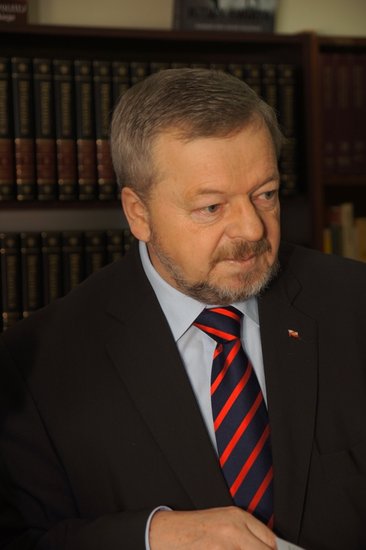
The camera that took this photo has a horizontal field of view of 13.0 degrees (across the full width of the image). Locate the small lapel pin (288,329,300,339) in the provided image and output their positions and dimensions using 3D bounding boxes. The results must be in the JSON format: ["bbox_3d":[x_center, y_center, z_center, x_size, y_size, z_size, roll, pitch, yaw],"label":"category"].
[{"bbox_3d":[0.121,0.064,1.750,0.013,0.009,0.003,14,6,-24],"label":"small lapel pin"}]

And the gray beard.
[{"bbox_3d":[0.048,-0.009,1.690,0.142,0.083,0.100,-3,16,-32],"label":"gray beard"}]

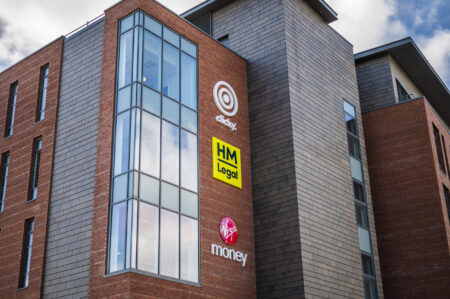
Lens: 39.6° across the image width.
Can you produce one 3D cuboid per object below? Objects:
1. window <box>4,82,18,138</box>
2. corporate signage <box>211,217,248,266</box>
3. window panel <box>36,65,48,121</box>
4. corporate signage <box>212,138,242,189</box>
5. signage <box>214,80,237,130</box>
[{"bbox_3d":[-10.332,-1.936,30.425,0.665,2.899,0.185,-18,-27,35],"label":"window"},{"bbox_3d":[0.189,3.864,26.688,0.098,2.000,2.374,-18,-27,35],"label":"corporate signage"},{"bbox_3d":[-8.420,-2.625,29.030,0.665,2.899,0.185,-18,-27,35],"label":"window panel"},{"bbox_3d":[0.096,0.600,27.955,0.098,1.912,1.964,-18,-27,35],"label":"corporate signage"},{"bbox_3d":[0.045,-2.115,29.055,0.087,2.322,1.793,-18,-27,35],"label":"signage"}]

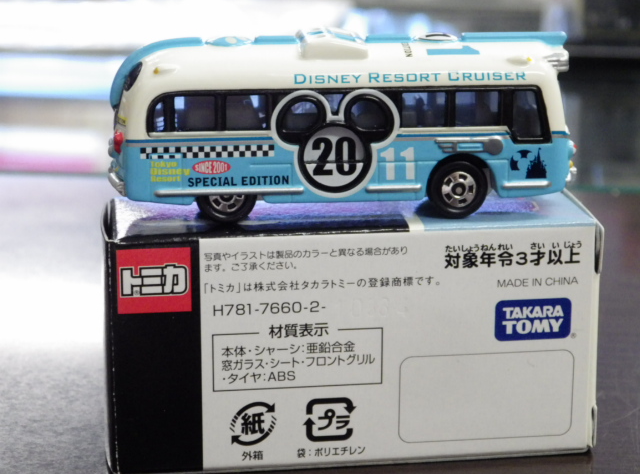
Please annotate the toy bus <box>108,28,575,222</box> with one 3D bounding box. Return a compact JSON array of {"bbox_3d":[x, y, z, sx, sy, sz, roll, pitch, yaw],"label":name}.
[{"bbox_3d":[0.003,-0.020,0.322,0.078,0.030,0.025,-1,14,-5],"label":"toy bus"}]

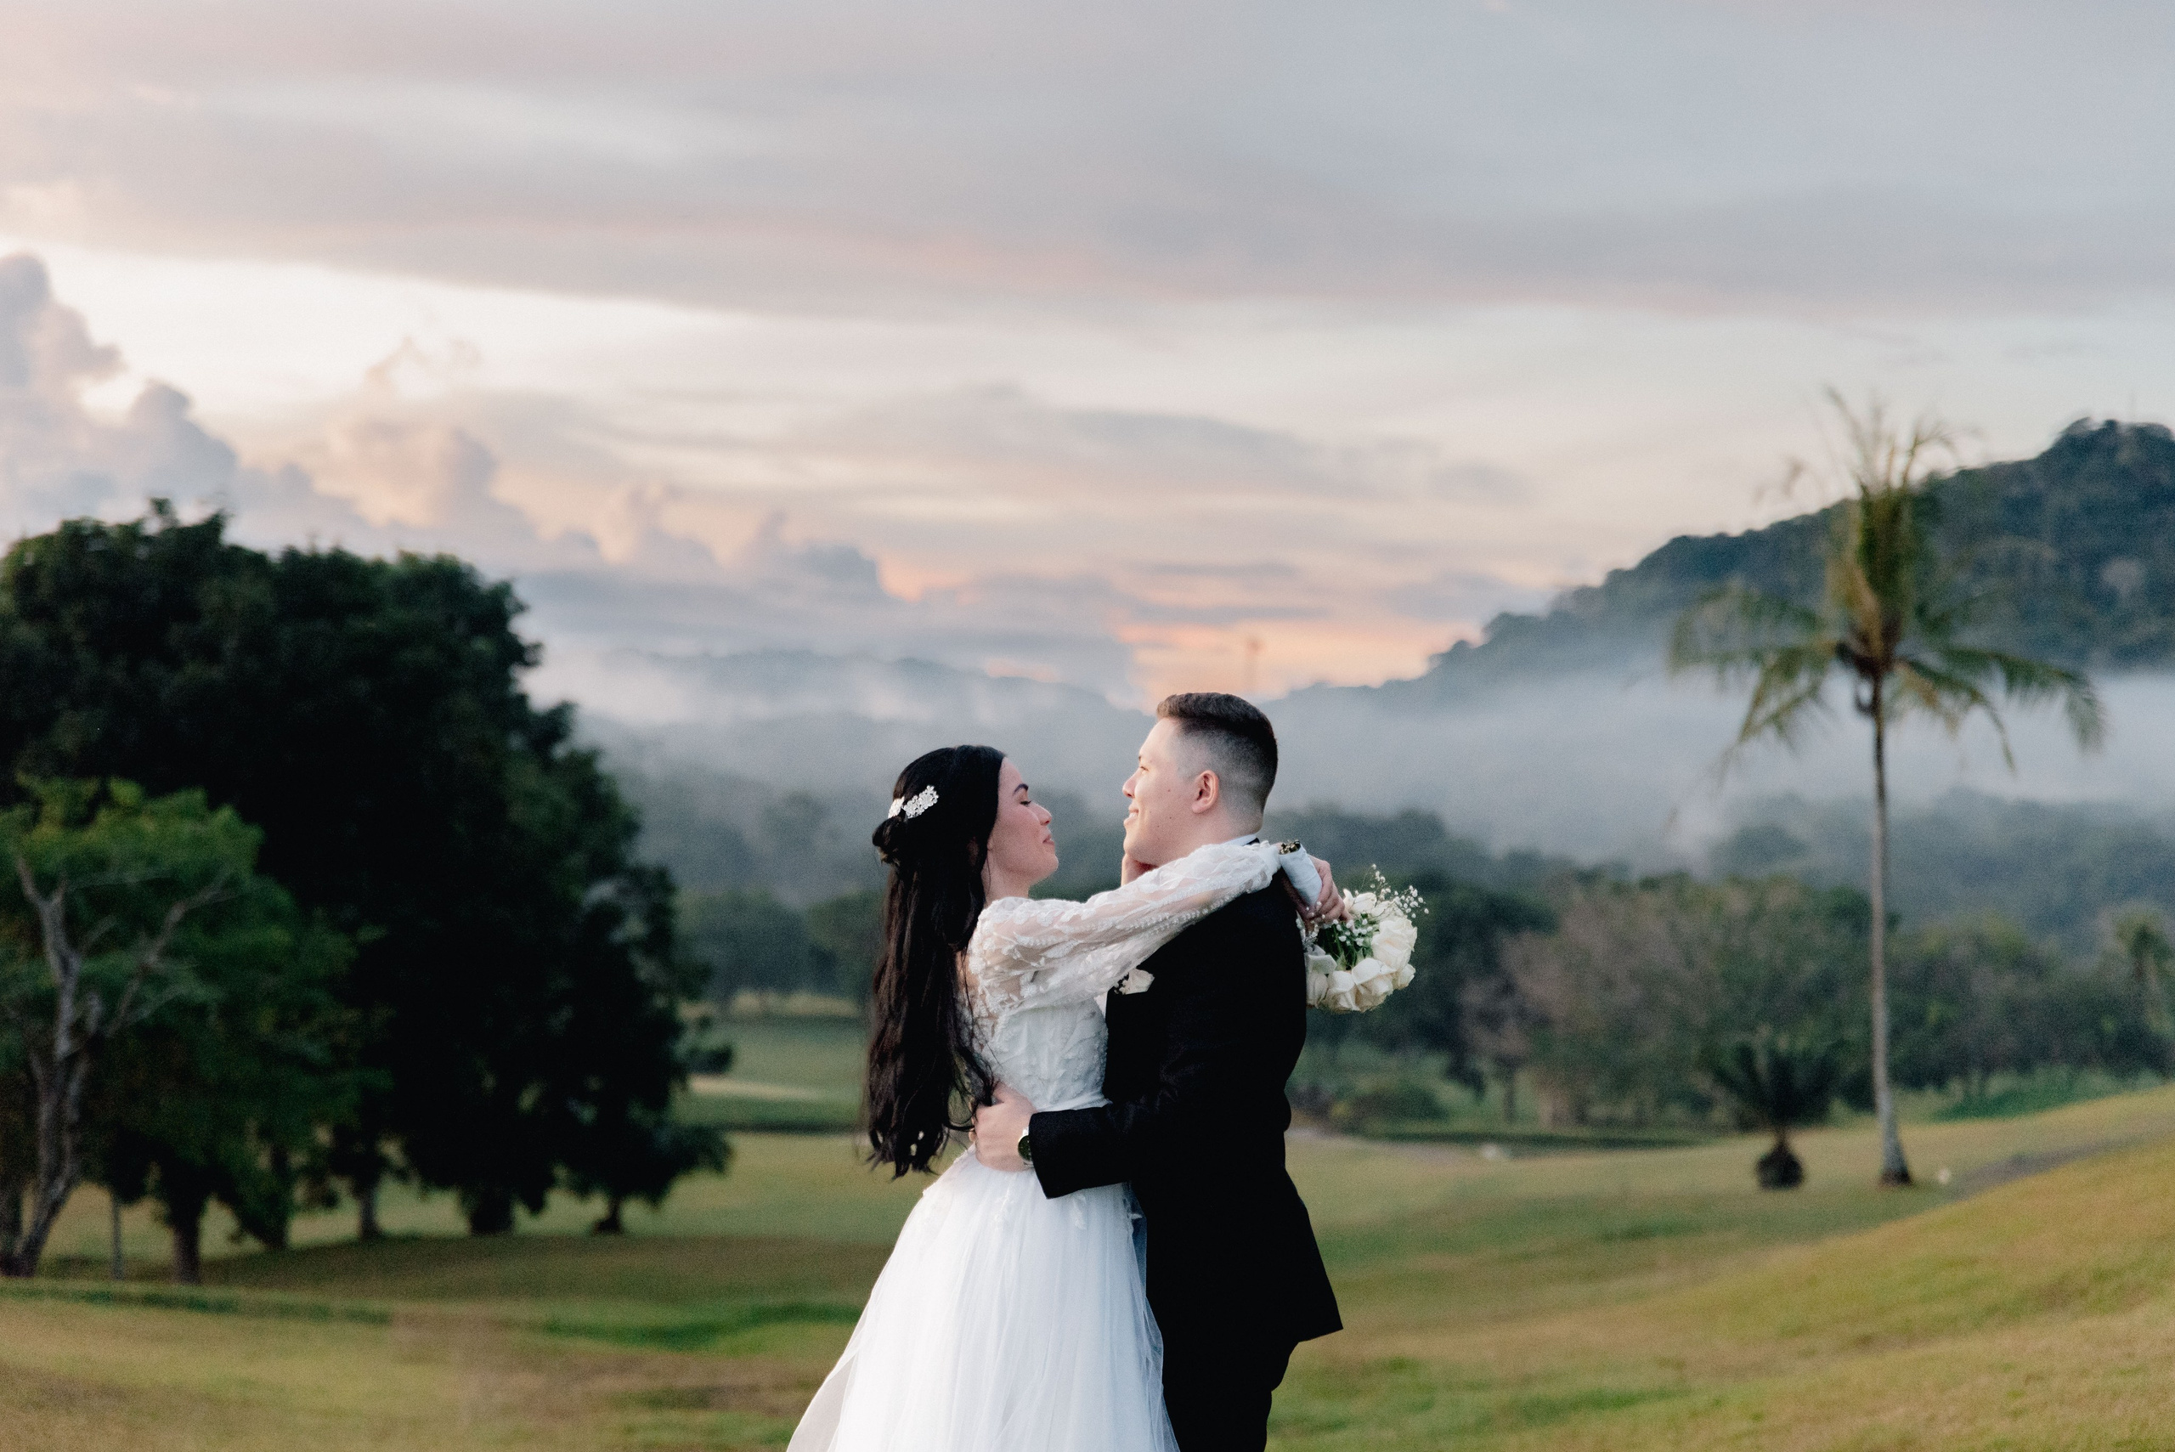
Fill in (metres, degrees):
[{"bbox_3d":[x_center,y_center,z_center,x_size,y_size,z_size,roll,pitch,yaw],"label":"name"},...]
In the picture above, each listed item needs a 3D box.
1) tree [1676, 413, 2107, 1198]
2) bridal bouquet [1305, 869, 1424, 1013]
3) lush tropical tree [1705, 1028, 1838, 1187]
[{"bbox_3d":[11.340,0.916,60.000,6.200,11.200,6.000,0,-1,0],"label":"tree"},{"bbox_3d":[0.381,0.295,6.100,0.230,0.240,0.230,-34,6,0],"label":"bridal bouquet"},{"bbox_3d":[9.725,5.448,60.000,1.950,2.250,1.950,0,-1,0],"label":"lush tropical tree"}]

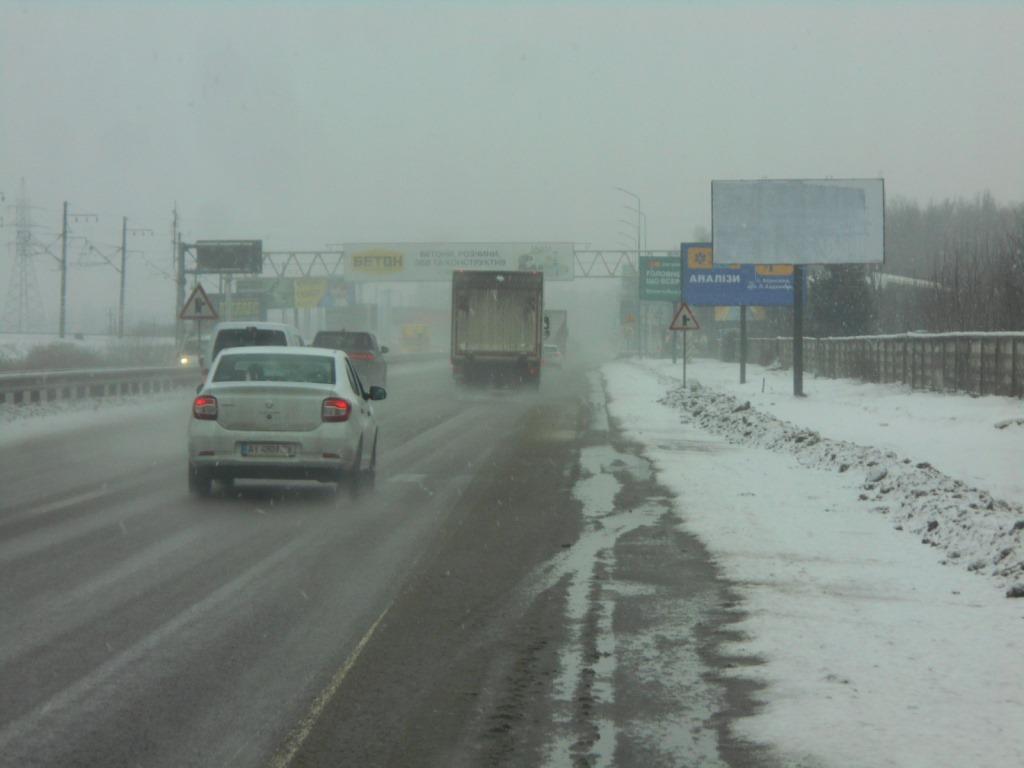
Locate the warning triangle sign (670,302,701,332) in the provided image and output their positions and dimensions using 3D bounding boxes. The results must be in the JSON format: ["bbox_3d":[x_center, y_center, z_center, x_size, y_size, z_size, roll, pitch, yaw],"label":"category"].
[{"bbox_3d":[4.844,-1.896,108.000,0.870,0.780,0.060,0,1,2],"label":"warning triangle sign"}]

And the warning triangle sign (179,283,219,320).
[{"bbox_3d":[-9.049,-2.373,111.000,1.120,1.020,0.060,0,1,-1],"label":"warning triangle sign"}]

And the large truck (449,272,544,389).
[{"bbox_3d":[-0.360,-1.520,113.300,2.520,3.450,8.000,1,1,1],"label":"large truck"}]

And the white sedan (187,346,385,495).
[{"bbox_3d":[-2.400,0.355,41.500,1.740,1.510,4.350,1,1,1],"label":"white sedan"}]

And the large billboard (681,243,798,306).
[{"bbox_3d":[11.245,-5.306,186.000,6.150,3.050,0.400,0,1,6],"label":"large billboard"}]

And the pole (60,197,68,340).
[{"bbox_3d":[-35.865,-9.211,308.000,0.420,11.050,0.420,2,1,0],"label":"pole"}]

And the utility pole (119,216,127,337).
[{"bbox_3d":[-35.625,-9.840,352.000,0.420,11.000,0.420,2,1,0],"label":"utility pole"}]

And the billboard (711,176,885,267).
[{"bbox_3d":[10.237,-5.799,137.500,6.150,3.020,0.400,0,1,7],"label":"billboard"}]

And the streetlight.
[{"bbox_3d":[7.634,-7.372,252.000,1.900,11.000,0.350,0,1,1],"label":"streetlight"}]

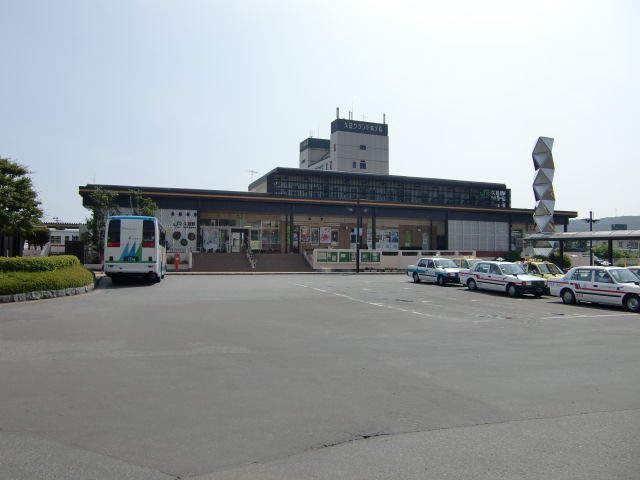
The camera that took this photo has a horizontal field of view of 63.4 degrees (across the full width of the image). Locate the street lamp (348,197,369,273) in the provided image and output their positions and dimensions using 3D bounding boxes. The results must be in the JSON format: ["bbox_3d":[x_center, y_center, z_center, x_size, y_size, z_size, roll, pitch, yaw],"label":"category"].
[{"bbox_3d":[3.080,-0.300,42.000,1.800,5.950,0.350,0,-1,-8],"label":"street lamp"}]

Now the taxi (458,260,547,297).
[{"bbox_3d":[8.960,1.830,25.540,1.700,1.530,4.650,1,-1,-24],"label":"taxi"}]

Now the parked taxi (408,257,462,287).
[{"bbox_3d":[7.140,1.880,31.500,1.700,1.530,4.650,1,-1,-23],"label":"parked taxi"}]

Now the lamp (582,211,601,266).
[{"bbox_3d":[25.700,0.200,49.000,1.750,5.850,0.350,0,-1,-8],"label":"lamp"}]

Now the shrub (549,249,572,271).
[{"bbox_3d":[22.070,1.790,47.500,2.100,2.000,2.000,0,-1,12],"label":"shrub"}]

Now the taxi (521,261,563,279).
[{"bbox_3d":[11.160,1.860,26.500,1.700,1.530,4.600,1,-1,-24],"label":"taxi"}]

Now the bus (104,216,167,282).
[{"bbox_3d":[-10.350,0.700,30.000,2.470,3.320,10.300,0,-1,-15],"label":"bus"}]

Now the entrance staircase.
[{"bbox_3d":[-6.200,1.930,46.000,11.000,1.500,3.200,1,-1,-25],"label":"entrance staircase"}]

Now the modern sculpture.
[{"bbox_3d":[21.600,-3.750,50.000,2.100,12.300,2.000,0,-1,12],"label":"modern sculpture"}]

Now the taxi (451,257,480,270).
[{"bbox_3d":[9.430,1.910,32.600,1.700,1.530,4.600,1,-1,-24],"label":"taxi"}]

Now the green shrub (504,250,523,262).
[{"bbox_3d":[19.300,2.000,52.000,2.000,1.800,1.850,0,-1,12],"label":"green shrub"}]

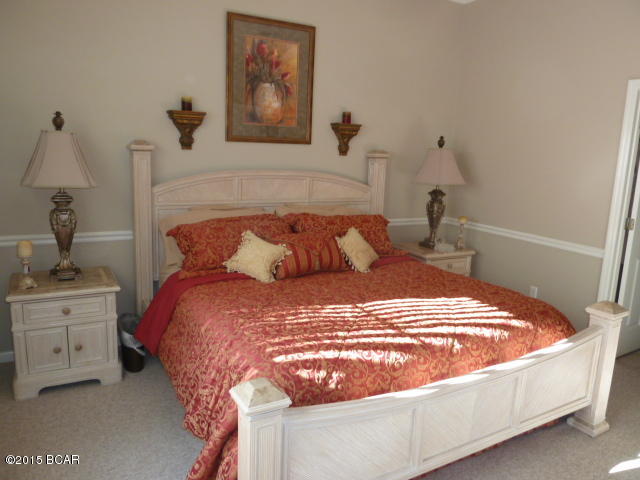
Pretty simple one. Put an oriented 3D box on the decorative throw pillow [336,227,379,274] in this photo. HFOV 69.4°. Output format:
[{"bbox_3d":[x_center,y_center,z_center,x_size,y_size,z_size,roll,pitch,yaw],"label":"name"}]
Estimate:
[{"bbox_3d":[0.275,0.061,3.237,0.300,0.120,0.300,48,27,5],"label":"decorative throw pillow"}]

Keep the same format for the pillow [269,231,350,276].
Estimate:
[{"bbox_3d":[-0.104,0.102,3.358,0.600,0.340,0.160,-4,-26,-29],"label":"pillow"}]

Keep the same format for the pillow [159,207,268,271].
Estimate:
[{"bbox_3d":[-0.773,-0.034,3.536,0.850,0.450,0.180,-4,-10,-29],"label":"pillow"}]

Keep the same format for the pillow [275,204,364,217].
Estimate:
[{"bbox_3d":[0.051,-0.089,4.015,0.860,0.450,0.180,-4,-10,-29],"label":"pillow"}]

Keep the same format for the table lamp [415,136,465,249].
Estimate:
[{"bbox_3d":[1.097,-0.442,4.346,0.399,1.032,0.362,-4,12,-29],"label":"table lamp"}]

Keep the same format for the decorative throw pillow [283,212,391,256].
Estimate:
[{"bbox_3d":[0.184,-0.030,3.861,0.980,0.460,0.180,-4,-21,-29],"label":"decorative throw pillow"}]

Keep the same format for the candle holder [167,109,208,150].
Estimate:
[{"bbox_3d":[-0.954,-0.777,3.318,0.258,0.261,0.109,-4,12,-29],"label":"candle holder"}]

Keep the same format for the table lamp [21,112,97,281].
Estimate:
[{"bbox_3d":[-1.592,-0.260,2.847,0.399,1.024,0.362,-4,12,-29],"label":"table lamp"}]

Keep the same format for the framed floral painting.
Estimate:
[{"bbox_3d":[-0.375,-1.224,3.611,0.729,0.916,0.035,-4,12,-29],"label":"framed floral painting"}]

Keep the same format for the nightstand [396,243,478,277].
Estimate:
[{"bbox_3d":[1.085,0.396,4.604,0.610,0.625,0.540,-4,12,-29],"label":"nightstand"}]

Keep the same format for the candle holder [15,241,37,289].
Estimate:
[{"bbox_3d":[-1.781,0.152,2.821,0.110,0.268,0.110,-4,12,-29],"label":"candle holder"}]

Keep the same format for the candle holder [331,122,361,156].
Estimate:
[{"bbox_3d":[0.237,-0.899,4.179,0.260,0.280,0.110,-4,12,-29],"label":"candle holder"}]

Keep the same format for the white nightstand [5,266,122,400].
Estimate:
[{"bbox_3d":[-1.600,0.552,2.933,0.587,0.605,0.551,-4,12,-29],"label":"white nightstand"}]

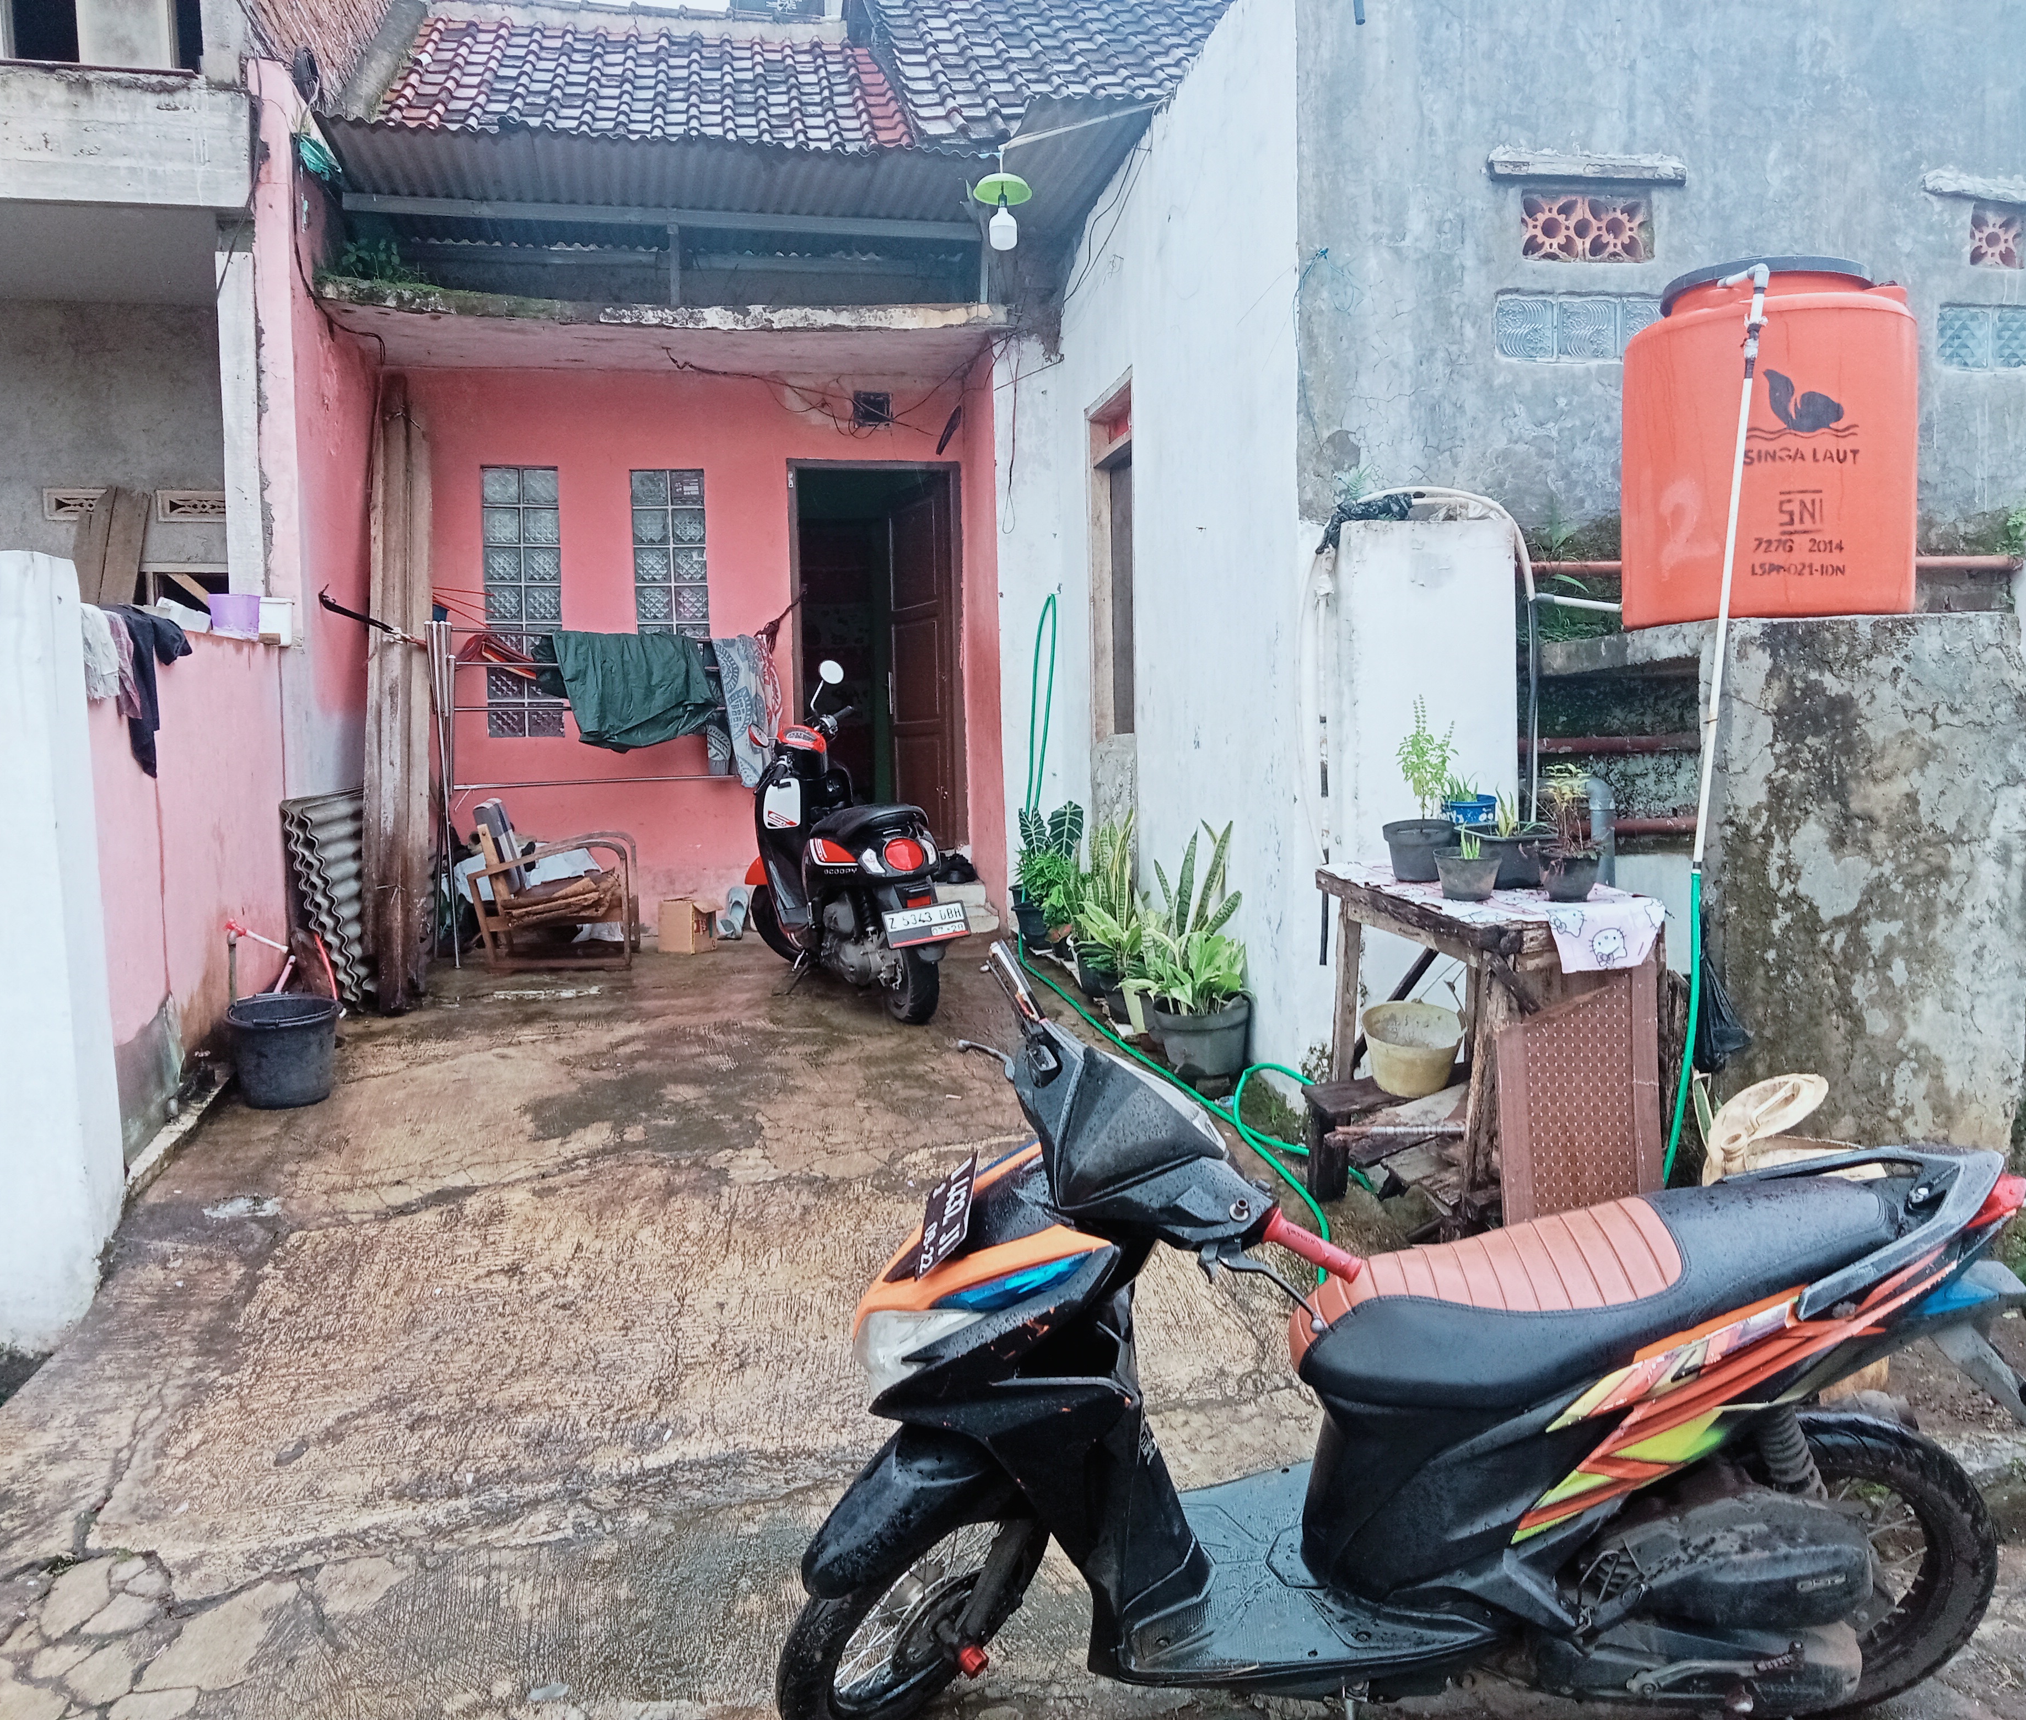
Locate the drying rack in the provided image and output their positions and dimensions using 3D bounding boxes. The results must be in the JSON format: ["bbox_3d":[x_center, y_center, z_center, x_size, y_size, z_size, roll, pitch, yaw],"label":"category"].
[{"bbox_3d":[-2.009,-0.345,9.127,1.680,1.580,0.420,-5,5,-42],"label":"drying rack"}]

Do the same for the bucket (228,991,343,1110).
[{"bbox_3d":[-2.233,0.593,5.680,0.345,0.270,0.345,-2,9,-13],"label":"bucket"}]

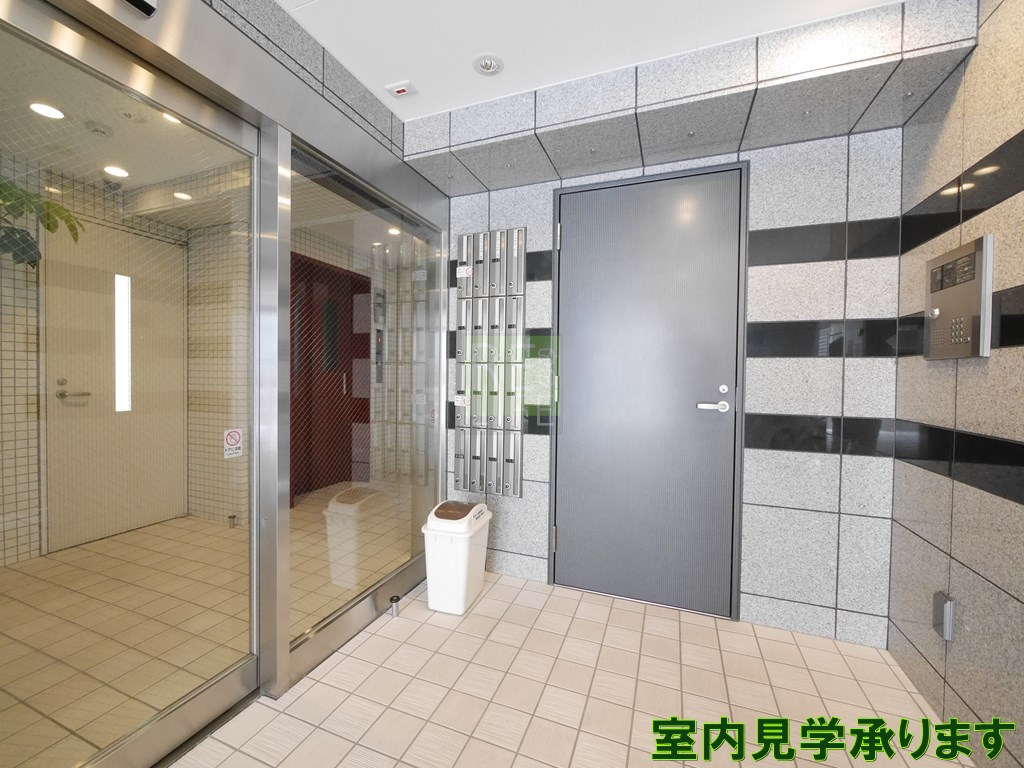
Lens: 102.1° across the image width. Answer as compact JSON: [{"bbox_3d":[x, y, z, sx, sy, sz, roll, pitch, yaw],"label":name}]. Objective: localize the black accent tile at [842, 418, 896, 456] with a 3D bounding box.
[{"bbox_3d":[1.443,0.213,1.686,0.169,0.156,0.020,1,1,20],"label":"black accent tile"}]

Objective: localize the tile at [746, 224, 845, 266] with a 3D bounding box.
[{"bbox_3d":[1.221,-0.592,1.785,0.352,0.156,0.022,1,1,21],"label":"tile"}]

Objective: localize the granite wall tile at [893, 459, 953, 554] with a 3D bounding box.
[{"bbox_3d":[1.480,0.426,1.492,0.022,0.246,0.366,1,1,21],"label":"granite wall tile"}]

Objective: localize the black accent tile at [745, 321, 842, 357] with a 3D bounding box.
[{"bbox_3d":[1.214,-0.191,1.785,0.355,0.156,0.020,1,1,21],"label":"black accent tile"}]

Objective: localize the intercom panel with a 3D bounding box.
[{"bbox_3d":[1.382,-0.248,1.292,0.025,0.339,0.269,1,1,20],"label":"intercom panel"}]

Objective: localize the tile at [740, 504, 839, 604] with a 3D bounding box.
[{"bbox_3d":[1.202,0.740,1.804,0.355,0.403,0.020,1,1,21],"label":"tile"}]

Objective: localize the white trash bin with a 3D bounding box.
[{"bbox_3d":[-0.254,0.812,2.011,0.241,0.470,0.306,1,1,16],"label":"white trash bin"}]

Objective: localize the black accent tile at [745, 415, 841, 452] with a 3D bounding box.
[{"bbox_3d":[1.209,0.213,1.793,0.355,0.157,0.020,1,1,21],"label":"black accent tile"}]

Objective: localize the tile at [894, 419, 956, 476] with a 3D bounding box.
[{"bbox_3d":[1.483,0.225,1.489,0.022,0.155,0.366,1,1,21],"label":"tile"}]

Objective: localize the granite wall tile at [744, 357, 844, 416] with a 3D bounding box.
[{"bbox_3d":[1.198,0.009,1.774,0.359,0.242,0.020,1,1,20],"label":"granite wall tile"}]

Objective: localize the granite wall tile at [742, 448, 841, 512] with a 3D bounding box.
[{"bbox_3d":[1.206,0.415,1.797,0.355,0.247,0.020,1,1,21],"label":"granite wall tile"}]

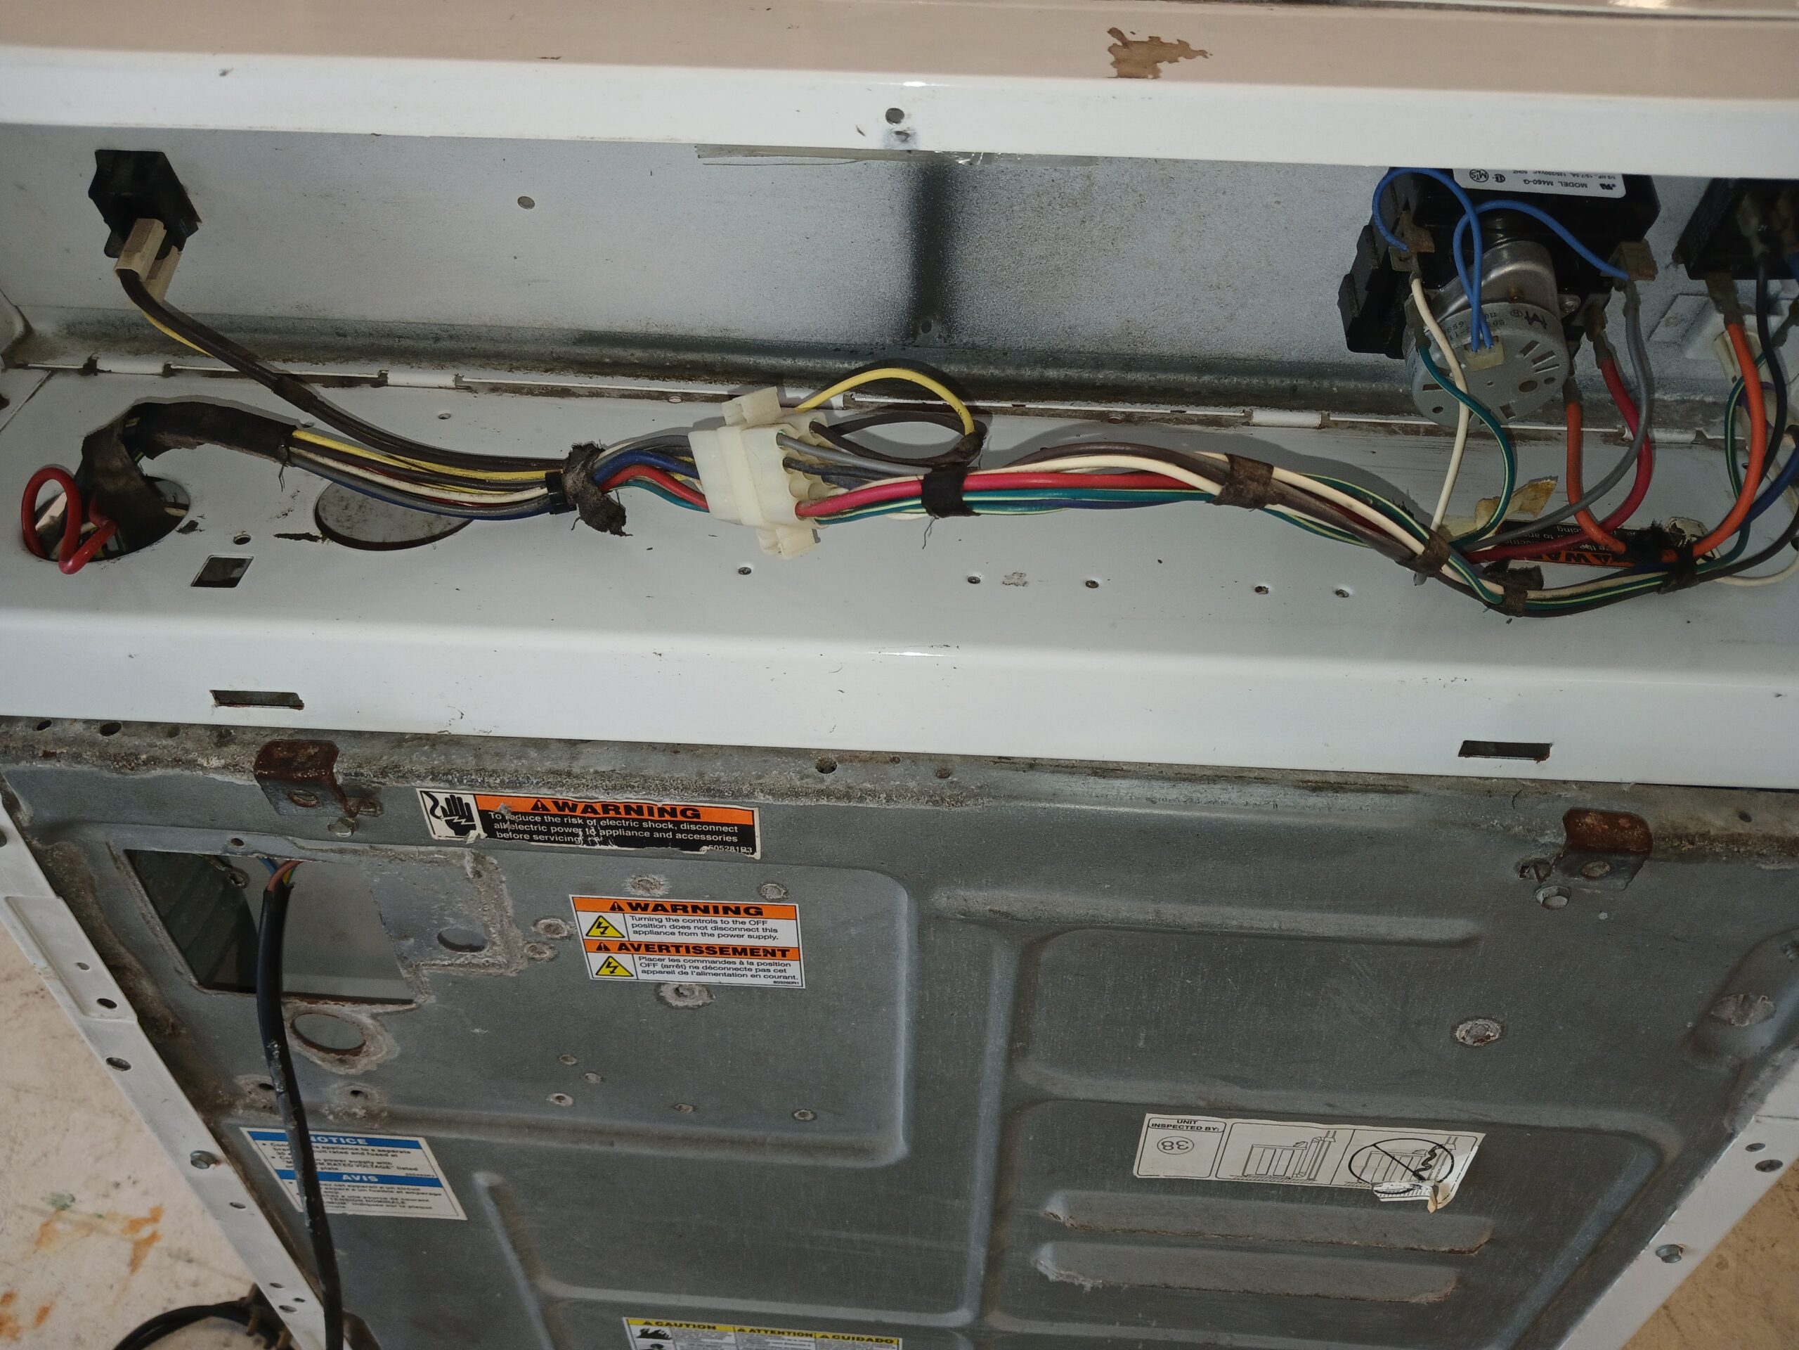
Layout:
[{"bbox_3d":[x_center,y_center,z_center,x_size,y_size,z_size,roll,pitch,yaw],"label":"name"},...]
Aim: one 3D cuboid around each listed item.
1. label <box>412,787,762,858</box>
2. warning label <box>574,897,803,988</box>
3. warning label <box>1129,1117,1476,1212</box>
[{"bbox_3d":[-0.099,0.048,0.455,0.109,0.025,0.002,2,44,2],"label":"label"},{"bbox_3d":[-0.075,0.097,0.505,0.081,0.051,0.002,2,44,2],"label":"warning label"},{"bbox_3d":[0.169,0.202,0.587,0.138,0.056,0.004,2,44,2],"label":"warning label"}]

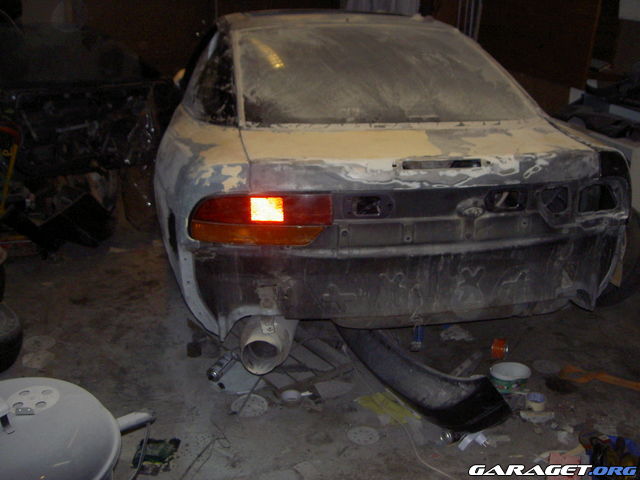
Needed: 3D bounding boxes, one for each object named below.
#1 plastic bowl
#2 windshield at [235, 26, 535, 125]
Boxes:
[{"bbox_3d":[0.749,0.548,2.867,0.165,0.065,0.165,1,21,0],"label":"plastic bowl"},{"bbox_3d":[0.227,-0.728,3.100,1.170,0.070,0.830,-3,40,-11],"label":"windshield"}]

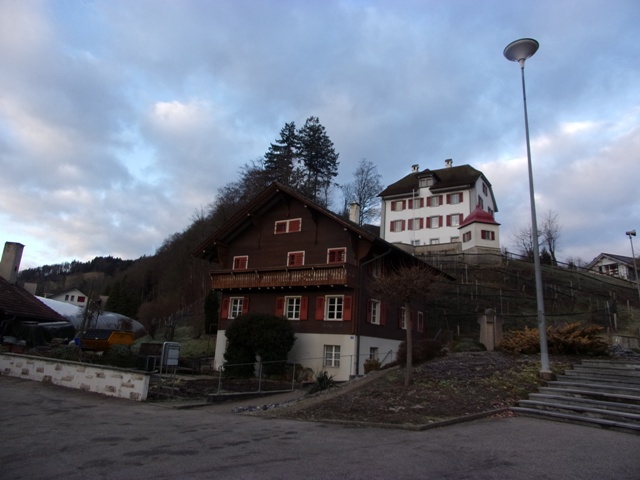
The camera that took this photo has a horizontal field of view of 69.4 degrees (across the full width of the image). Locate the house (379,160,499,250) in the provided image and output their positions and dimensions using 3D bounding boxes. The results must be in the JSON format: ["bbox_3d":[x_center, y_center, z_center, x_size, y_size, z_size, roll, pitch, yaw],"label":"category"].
[{"bbox_3d":[17.511,-4.121,68.192,14.100,15.400,13.200,-5,-17,31],"label":"house"}]

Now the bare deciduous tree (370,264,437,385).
[{"bbox_3d":[2.594,2.453,13.742,1.950,3.640,1.900,1,-14,11],"label":"bare deciduous tree"}]

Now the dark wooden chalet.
[{"bbox_3d":[0.634,3.432,31.463,13.300,11.200,12.700,-6,-17,34],"label":"dark wooden chalet"}]

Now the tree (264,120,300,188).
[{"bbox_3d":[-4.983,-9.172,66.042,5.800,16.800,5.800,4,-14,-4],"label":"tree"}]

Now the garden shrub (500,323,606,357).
[{"bbox_3d":[7.209,3.165,14.517,3.250,0.960,1.900,-4,-16,26],"label":"garden shrub"}]

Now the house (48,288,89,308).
[{"bbox_3d":[-51.870,13.868,95.832,8.000,6.800,8.500,11,-16,-28],"label":"house"}]

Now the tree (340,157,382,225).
[{"bbox_3d":[6.698,-6.519,74.553,6.600,14.205,6.200,3,-13,0],"label":"tree"}]

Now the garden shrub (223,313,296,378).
[{"bbox_3d":[-2.847,4.852,21.429,3.200,2.853,2.900,3,-13,0],"label":"garden shrub"}]

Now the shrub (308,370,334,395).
[{"bbox_3d":[0.054,4.987,16.292,0.950,0.744,0.900,3,-13,0],"label":"shrub"}]

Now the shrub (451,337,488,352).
[{"bbox_3d":[5.479,3.894,17.071,1.400,0.580,1.100,-1,-15,18],"label":"shrub"}]

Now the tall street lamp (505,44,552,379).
[{"bbox_3d":[6.183,-1.303,13.423,1.130,10.278,1.130,3,-13,0],"label":"tall street lamp"}]

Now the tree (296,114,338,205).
[{"bbox_3d":[-0.396,-10.265,76.383,7.100,22.216,6.800,3,-13,0],"label":"tree"}]

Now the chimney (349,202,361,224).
[{"bbox_3d":[2.408,-1.827,31.792,0.520,1.576,0.520,-7,-17,36],"label":"chimney"}]

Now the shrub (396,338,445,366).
[{"bbox_3d":[4.661,5.181,21.435,2.200,1.201,1.800,3,-13,0],"label":"shrub"}]

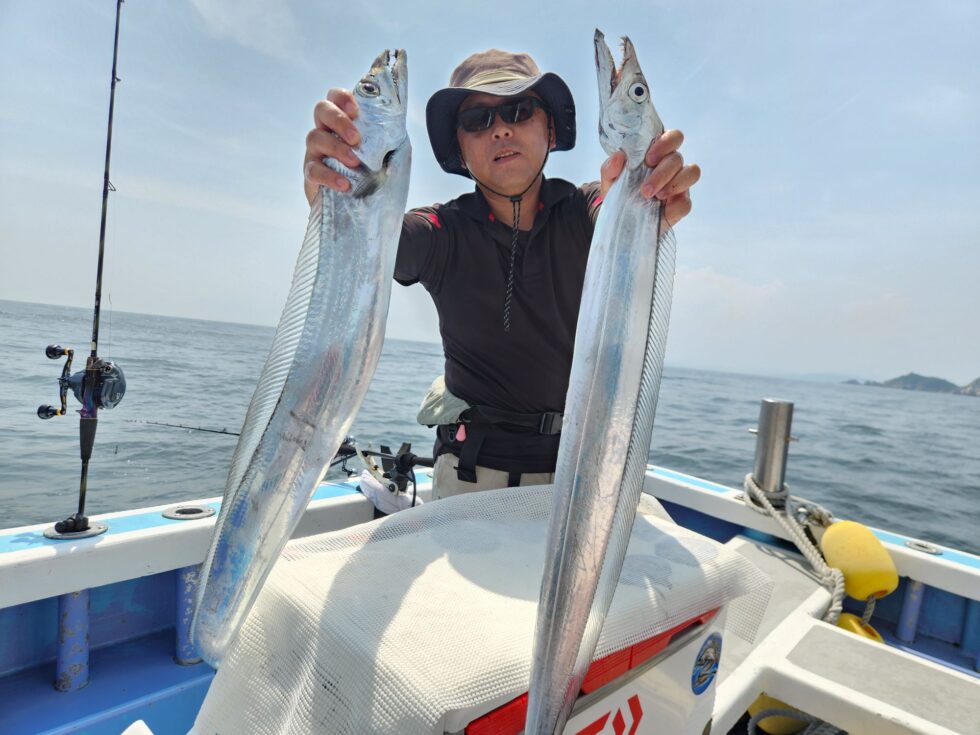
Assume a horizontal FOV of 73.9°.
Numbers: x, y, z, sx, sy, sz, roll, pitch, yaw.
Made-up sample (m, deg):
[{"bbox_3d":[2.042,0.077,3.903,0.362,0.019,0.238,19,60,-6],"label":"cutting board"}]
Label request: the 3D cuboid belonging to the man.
[{"bbox_3d":[-0.025,0.231,0.993,0.510,1.670,0.820,5,2,0],"label":"man"}]

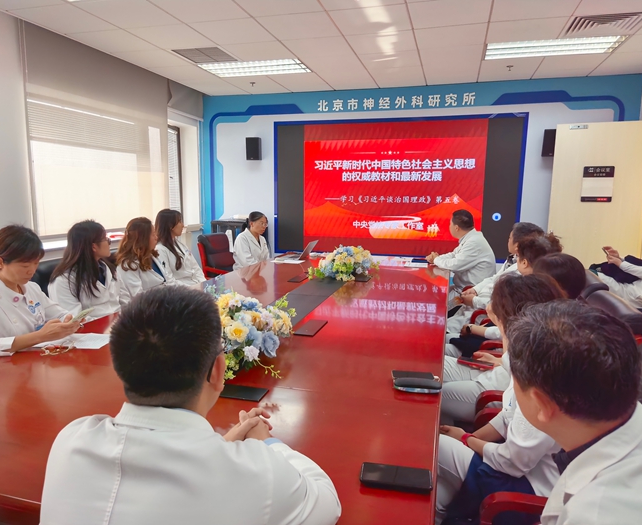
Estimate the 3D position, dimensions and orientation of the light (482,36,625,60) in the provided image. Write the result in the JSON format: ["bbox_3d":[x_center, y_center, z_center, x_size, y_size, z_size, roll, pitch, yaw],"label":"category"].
[{"bbox_3d":[2.134,-2.004,4.516,1.170,0.080,0.560,3,8,15],"label":"light"}]

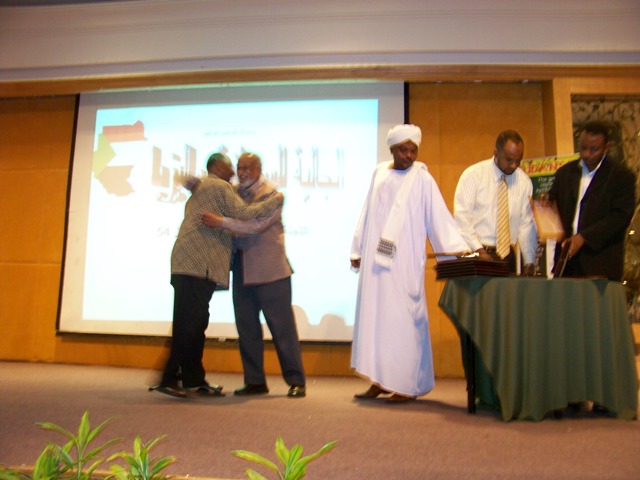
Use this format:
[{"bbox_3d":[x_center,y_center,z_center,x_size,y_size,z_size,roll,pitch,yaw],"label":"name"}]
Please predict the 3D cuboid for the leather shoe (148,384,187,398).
[{"bbox_3d":[-0.981,0.981,3.950,0.275,0.095,0.100,11,-7,3],"label":"leather shoe"}]

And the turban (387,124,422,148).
[{"bbox_3d":[0.576,-0.702,4.157,0.230,0.155,0.250,2,-8,-5],"label":"turban"}]

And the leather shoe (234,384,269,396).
[{"bbox_3d":[-0.449,0.987,4.000,0.275,0.090,0.100,6,-9,-31],"label":"leather shoe"}]

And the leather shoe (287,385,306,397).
[{"bbox_3d":[-0.153,0.982,3.980,0.105,0.090,0.280,-1,-8,18],"label":"leather shoe"}]

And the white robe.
[{"bbox_3d":[0.591,0.254,4.031,0.700,1.480,0.450,0,-8,12],"label":"white robe"}]

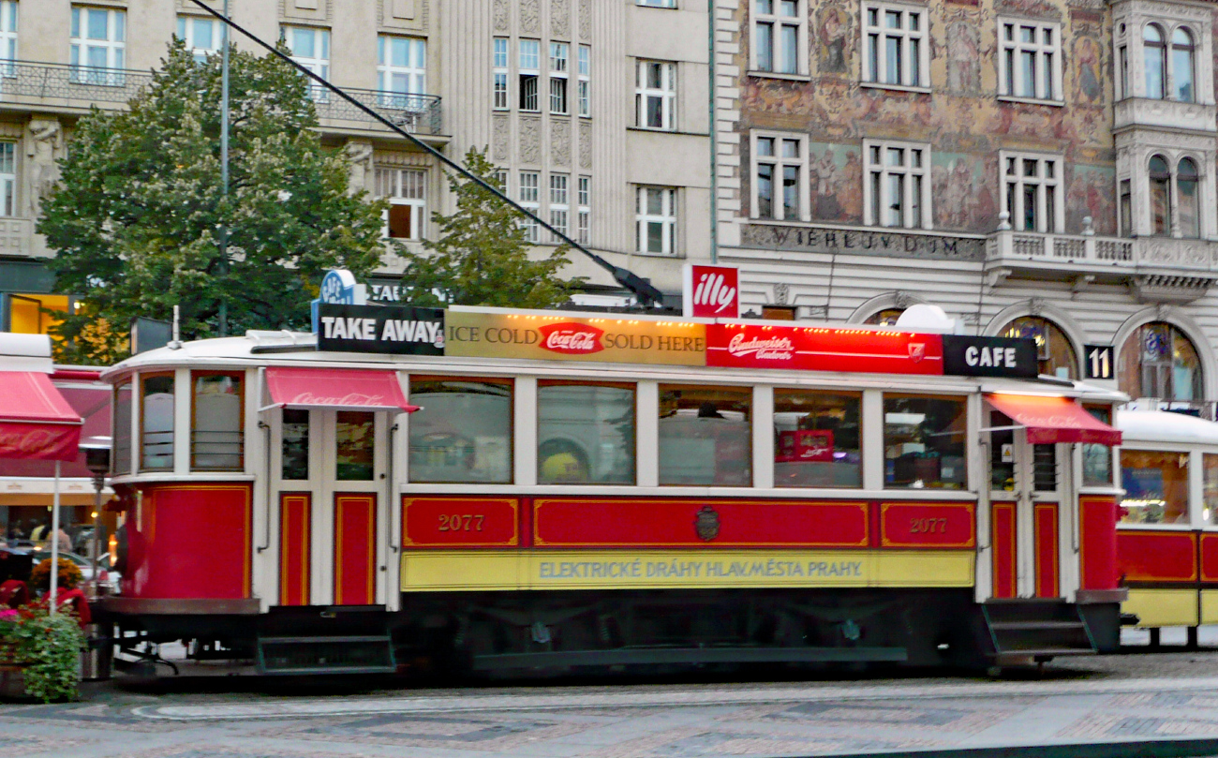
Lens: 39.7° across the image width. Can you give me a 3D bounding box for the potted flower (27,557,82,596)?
[{"bbox_3d":[-5.673,2.023,17.300,0.556,0.409,0.556,2,-5,-22],"label":"potted flower"}]

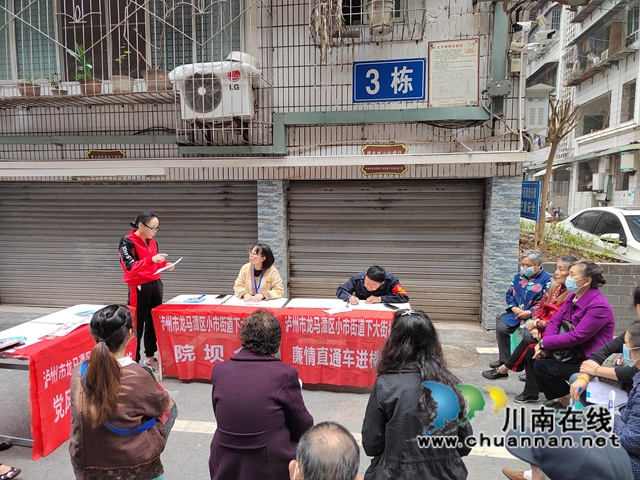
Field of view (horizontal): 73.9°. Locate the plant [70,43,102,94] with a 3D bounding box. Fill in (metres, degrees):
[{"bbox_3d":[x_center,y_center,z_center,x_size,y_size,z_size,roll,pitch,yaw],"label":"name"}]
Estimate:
[{"bbox_3d":[-3.114,-2.267,5.670,0.390,0.710,0.360,1,3,8],"label":"plant"}]

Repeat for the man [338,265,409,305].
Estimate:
[{"bbox_3d":[0.572,0.780,4.509,0.720,1.080,0.740,1,5,12],"label":"man"}]

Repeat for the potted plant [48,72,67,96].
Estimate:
[{"bbox_3d":[-3.738,-2.200,6.079,0.280,0.370,0.270,1,5,8],"label":"potted plant"}]

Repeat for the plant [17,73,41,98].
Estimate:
[{"bbox_3d":[-3.976,-2.087,5.800,0.290,0.380,0.290,1,3,8],"label":"plant"}]

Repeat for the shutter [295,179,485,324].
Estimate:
[{"bbox_3d":[0.937,0.152,6.241,2.850,2.080,0.120,1,5,8],"label":"shutter"}]

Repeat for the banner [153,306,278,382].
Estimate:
[{"bbox_3d":[-1.000,1.010,4.170,1.260,0.660,0.180,0,3,3],"label":"banner"}]

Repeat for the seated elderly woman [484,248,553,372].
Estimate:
[{"bbox_3d":[2.156,0.733,4.550,0.680,1.180,0.500,-3,4,-40],"label":"seated elderly woman"}]

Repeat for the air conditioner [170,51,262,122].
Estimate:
[{"bbox_3d":[-1.304,-1.931,5.664,0.910,0.690,0.370,1,5,12],"label":"air conditioner"}]

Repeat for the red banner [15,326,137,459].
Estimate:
[{"bbox_3d":[-1.867,1.049,3.456,0.180,0.680,1.350,1,5,6],"label":"red banner"}]

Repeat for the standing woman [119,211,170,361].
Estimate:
[{"bbox_3d":[-1.844,0.511,4.480,0.440,1.600,0.470,2,4,23],"label":"standing woman"}]

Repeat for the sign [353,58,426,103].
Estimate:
[{"bbox_3d":[0.883,-2.014,5.380,0.910,0.510,0.040,1,3,8],"label":"sign"}]

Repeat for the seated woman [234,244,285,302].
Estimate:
[{"bbox_3d":[-0.663,0.667,4.761,0.540,1.250,0.680,1,5,16],"label":"seated woman"}]

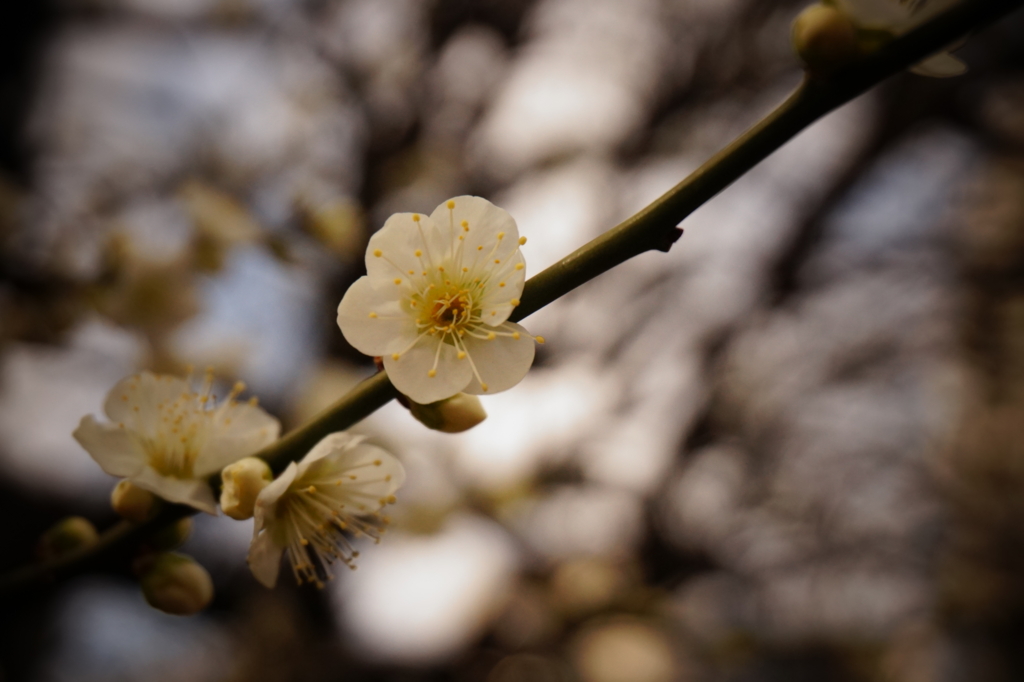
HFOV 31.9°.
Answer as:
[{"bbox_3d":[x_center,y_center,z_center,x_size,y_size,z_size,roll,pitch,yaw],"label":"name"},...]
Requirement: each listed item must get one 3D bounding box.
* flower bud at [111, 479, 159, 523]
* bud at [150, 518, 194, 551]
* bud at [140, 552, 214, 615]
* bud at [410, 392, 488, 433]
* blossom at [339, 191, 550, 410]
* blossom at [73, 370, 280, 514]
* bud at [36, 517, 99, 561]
[{"bbox_3d":[-0.049,0.021,0.232,0.007,0.006,0.006,32,0,-18],"label":"flower bud"},{"bbox_3d":[-0.044,0.025,0.233,0.006,0.005,0.005,-32,0,-6],"label":"bud"},{"bbox_3d":[-0.043,0.031,0.229,0.009,0.008,0.008,29,0,21],"label":"bud"},{"bbox_3d":[-0.008,0.008,0.224,0.010,0.007,0.007,13,0,6],"label":"bud"},{"bbox_3d":[-0.009,-0.005,0.219,0.025,0.025,0.012,-1,-9,7],"label":"blossom"},{"bbox_3d":[-0.043,0.013,0.231,0.025,0.013,0.021,6,30,-4],"label":"blossom"},{"bbox_3d":[-0.059,0.026,0.240,0.008,0.006,0.006,-25,0,-9],"label":"bud"}]

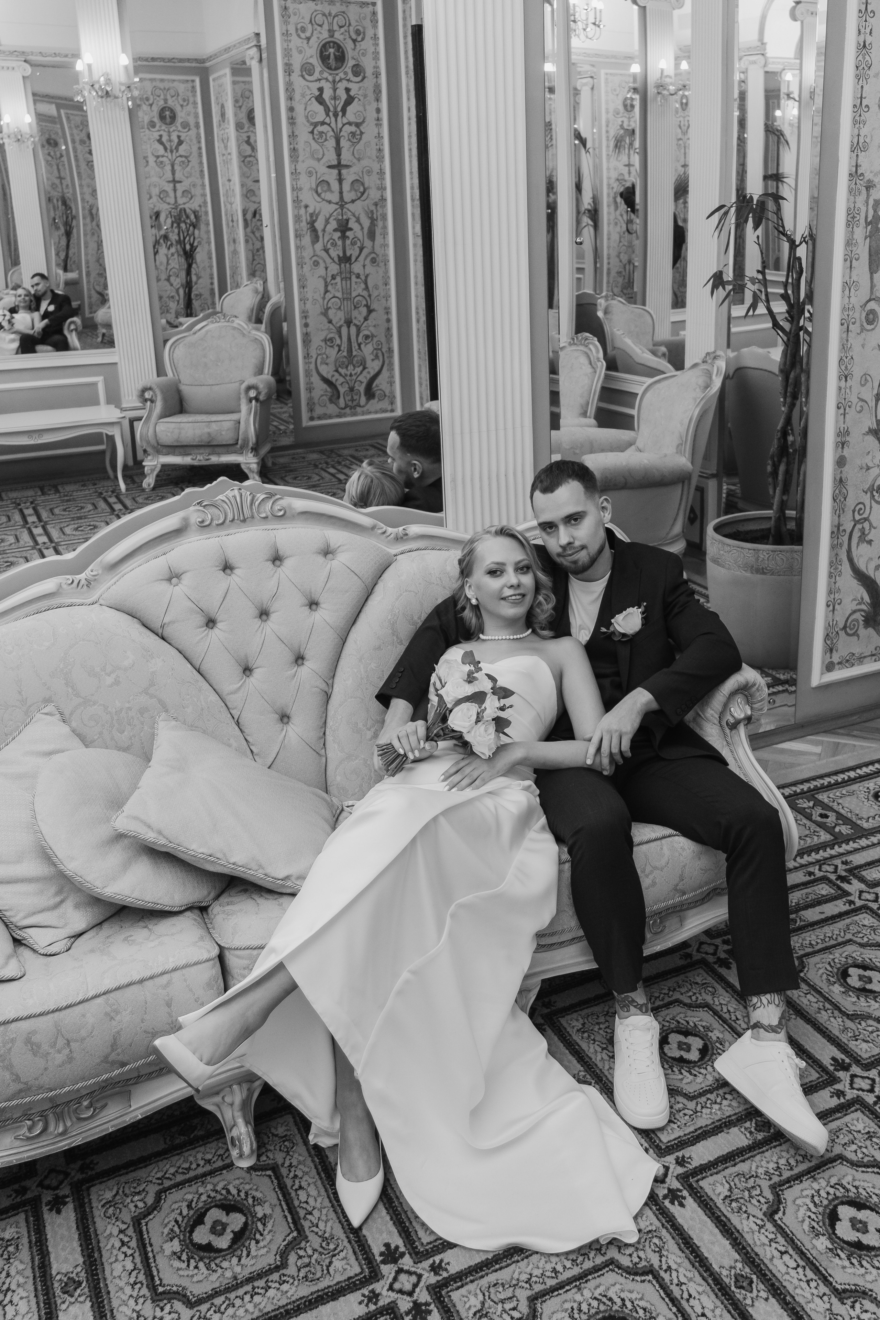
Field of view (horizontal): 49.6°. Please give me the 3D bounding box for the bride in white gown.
[{"bbox_3d":[0.030,0.370,1.920,0.900,1.110,0.960,5,22,15],"label":"bride in white gown"}]

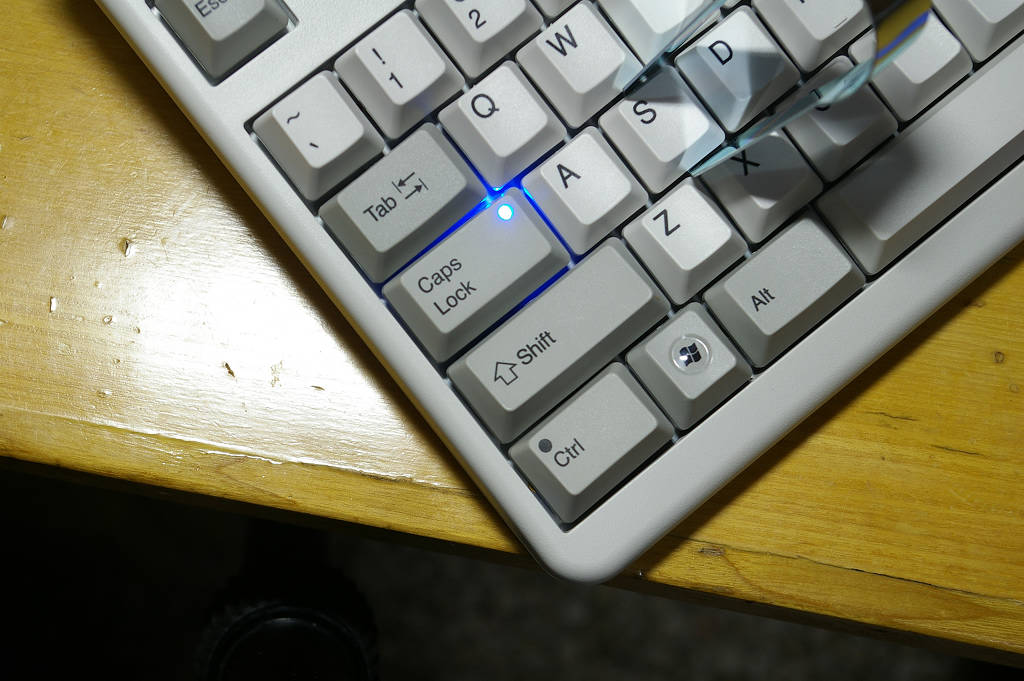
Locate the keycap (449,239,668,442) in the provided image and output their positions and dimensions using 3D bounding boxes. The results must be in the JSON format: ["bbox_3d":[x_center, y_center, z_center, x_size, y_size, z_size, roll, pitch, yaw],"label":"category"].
[{"bbox_3d":[0.010,0.000,0.431,0.042,0.008,0.018,-39,93,-9],"label":"keycap"}]

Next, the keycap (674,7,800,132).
[{"bbox_3d":[0.044,-0.052,0.440,0.018,0.008,0.018,-39,93,-9],"label":"keycap"}]

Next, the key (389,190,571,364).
[{"bbox_3d":[-0.006,-0.012,0.430,0.032,0.008,0.018,-39,93,-9],"label":"key"}]

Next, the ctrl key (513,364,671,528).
[{"bbox_3d":[0.016,0.019,0.431,0.028,0.009,0.018,-39,93,-9],"label":"ctrl key"}]

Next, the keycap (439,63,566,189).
[{"bbox_3d":[-0.001,-0.041,0.432,0.018,0.009,0.018,-39,93,-9],"label":"keycap"}]

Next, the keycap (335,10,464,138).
[{"bbox_3d":[-0.020,-0.050,0.428,0.018,0.011,0.018,-39,93,-9],"label":"keycap"}]

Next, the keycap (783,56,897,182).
[{"bbox_3d":[0.063,-0.043,0.442,0.018,0.008,0.018,-39,93,-9],"label":"keycap"}]

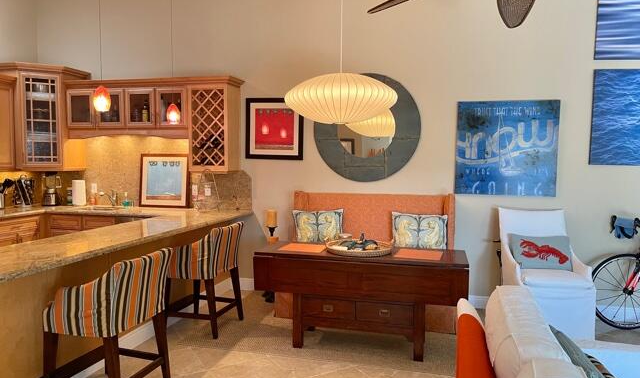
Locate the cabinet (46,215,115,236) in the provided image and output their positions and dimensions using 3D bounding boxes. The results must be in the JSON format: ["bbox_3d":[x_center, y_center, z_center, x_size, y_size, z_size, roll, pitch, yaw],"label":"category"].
[{"bbox_3d":[-2.484,0.688,5.486,0.880,0.875,0.620,1,3,15],"label":"cabinet"}]

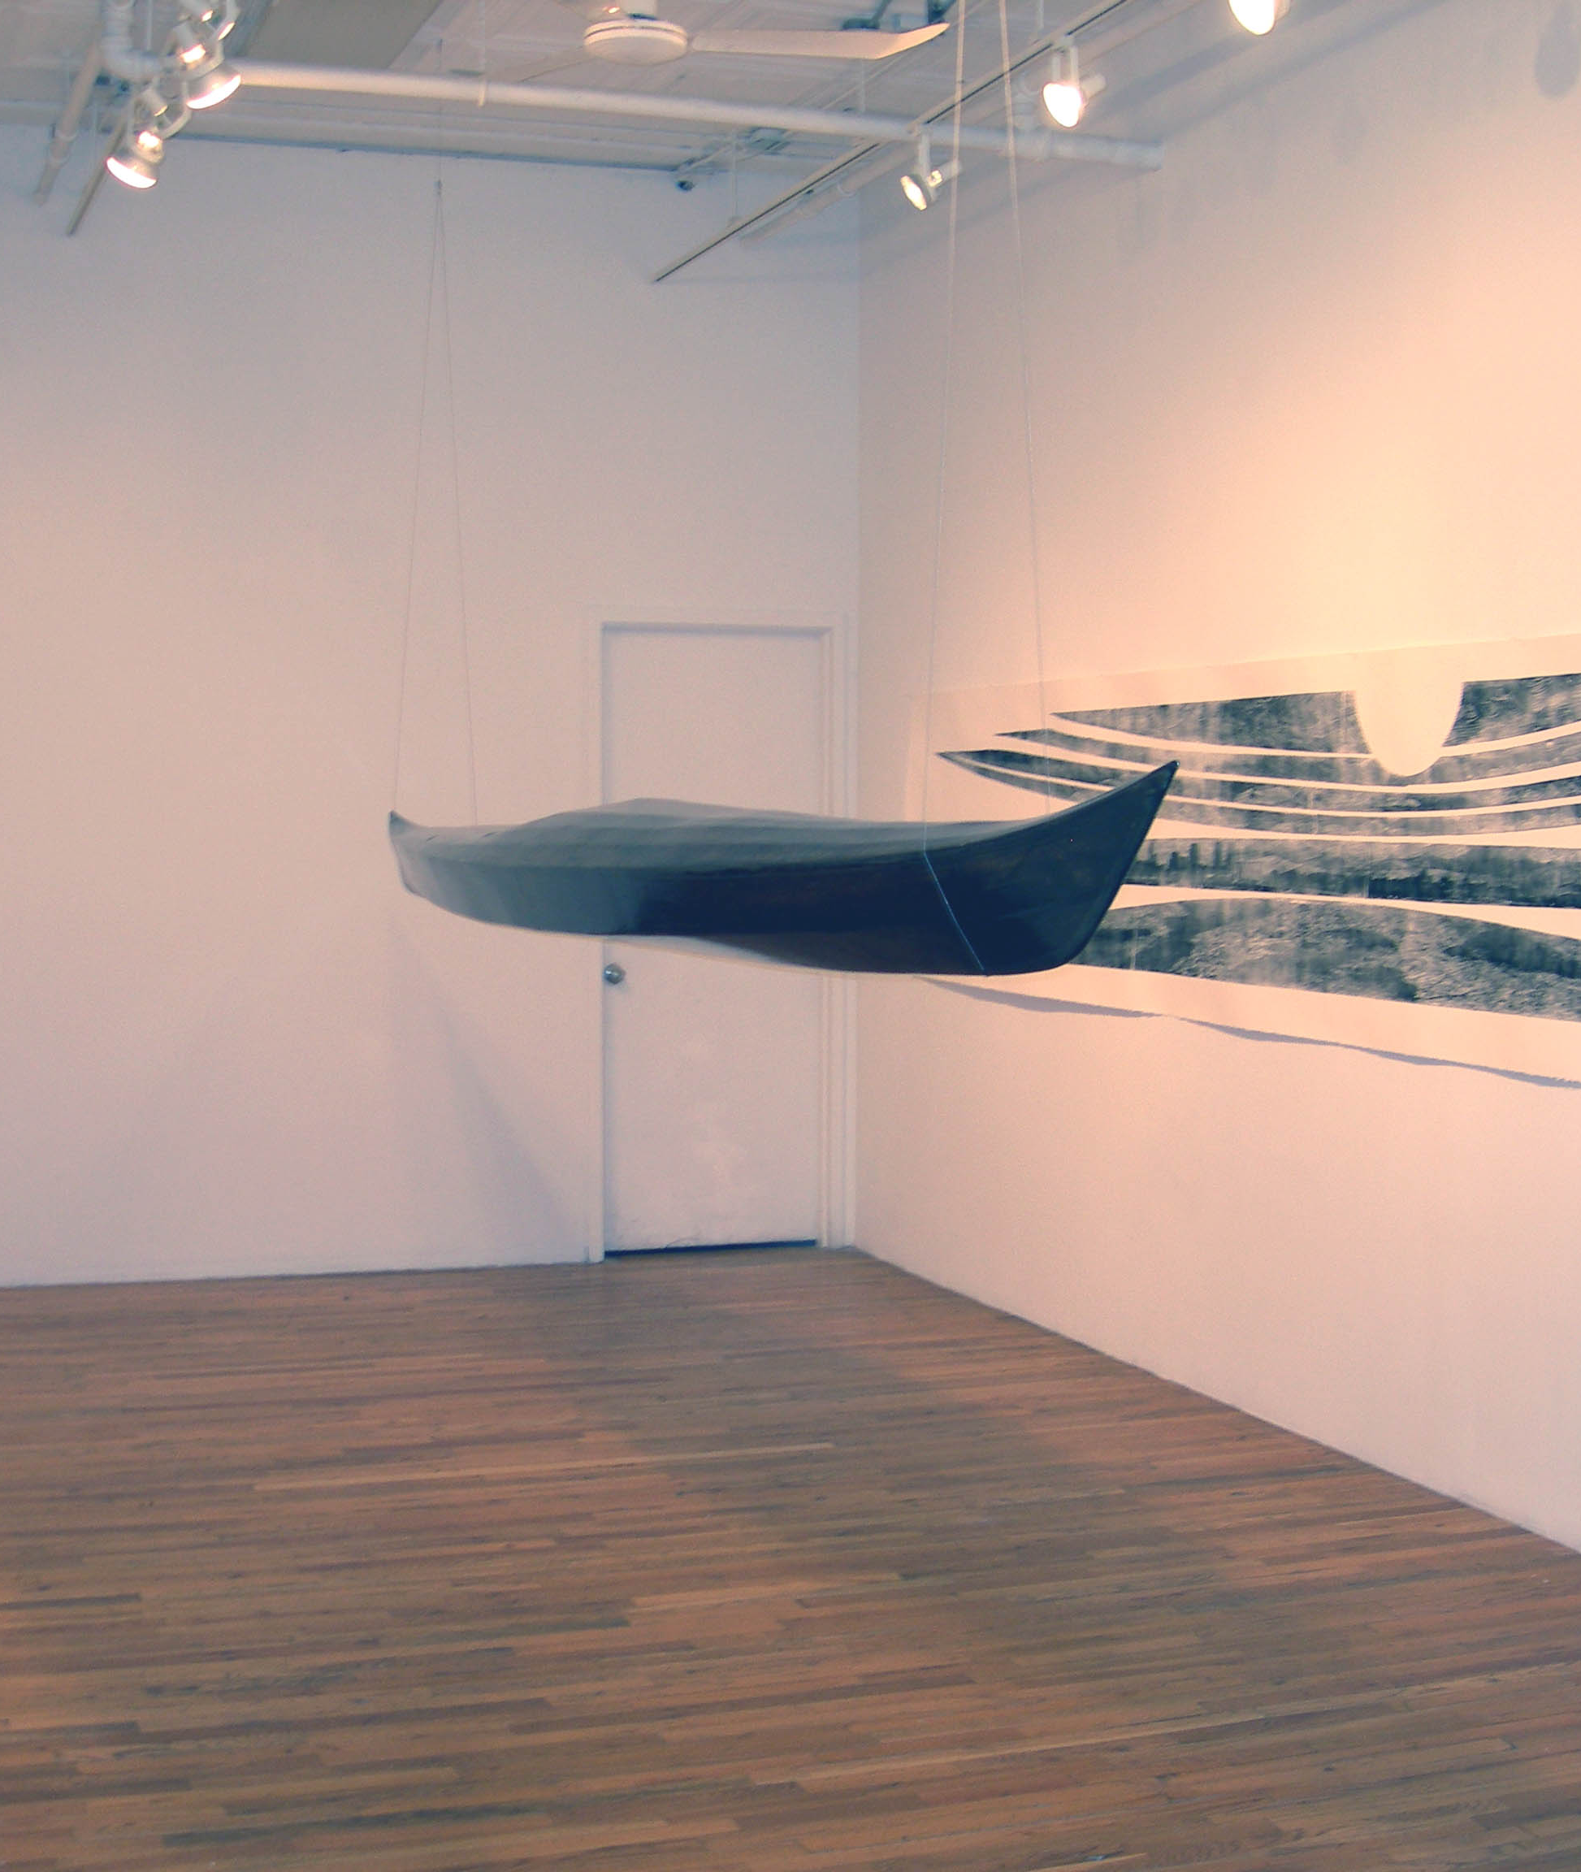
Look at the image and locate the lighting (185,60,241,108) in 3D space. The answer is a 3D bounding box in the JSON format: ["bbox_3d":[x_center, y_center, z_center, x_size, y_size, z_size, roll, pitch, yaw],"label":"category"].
[{"bbox_3d":[-1.169,-1.726,5.550,0.120,0.100,0.120,-38,21,-25],"label":"lighting"}]

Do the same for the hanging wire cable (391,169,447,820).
[{"bbox_3d":[-0.974,-1.157,7.200,0.140,1.661,0.060,-1,3,-20],"label":"hanging wire cable"}]

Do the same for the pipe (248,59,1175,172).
[{"bbox_3d":[-0.155,-1.946,6.507,2.328,0.065,0.065,-1,3,-20],"label":"pipe"}]

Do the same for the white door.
[{"bbox_3d":[-0.246,0.010,8.986,0.771,2.032,0.050,-1,3,-20],"label":"white door"}]

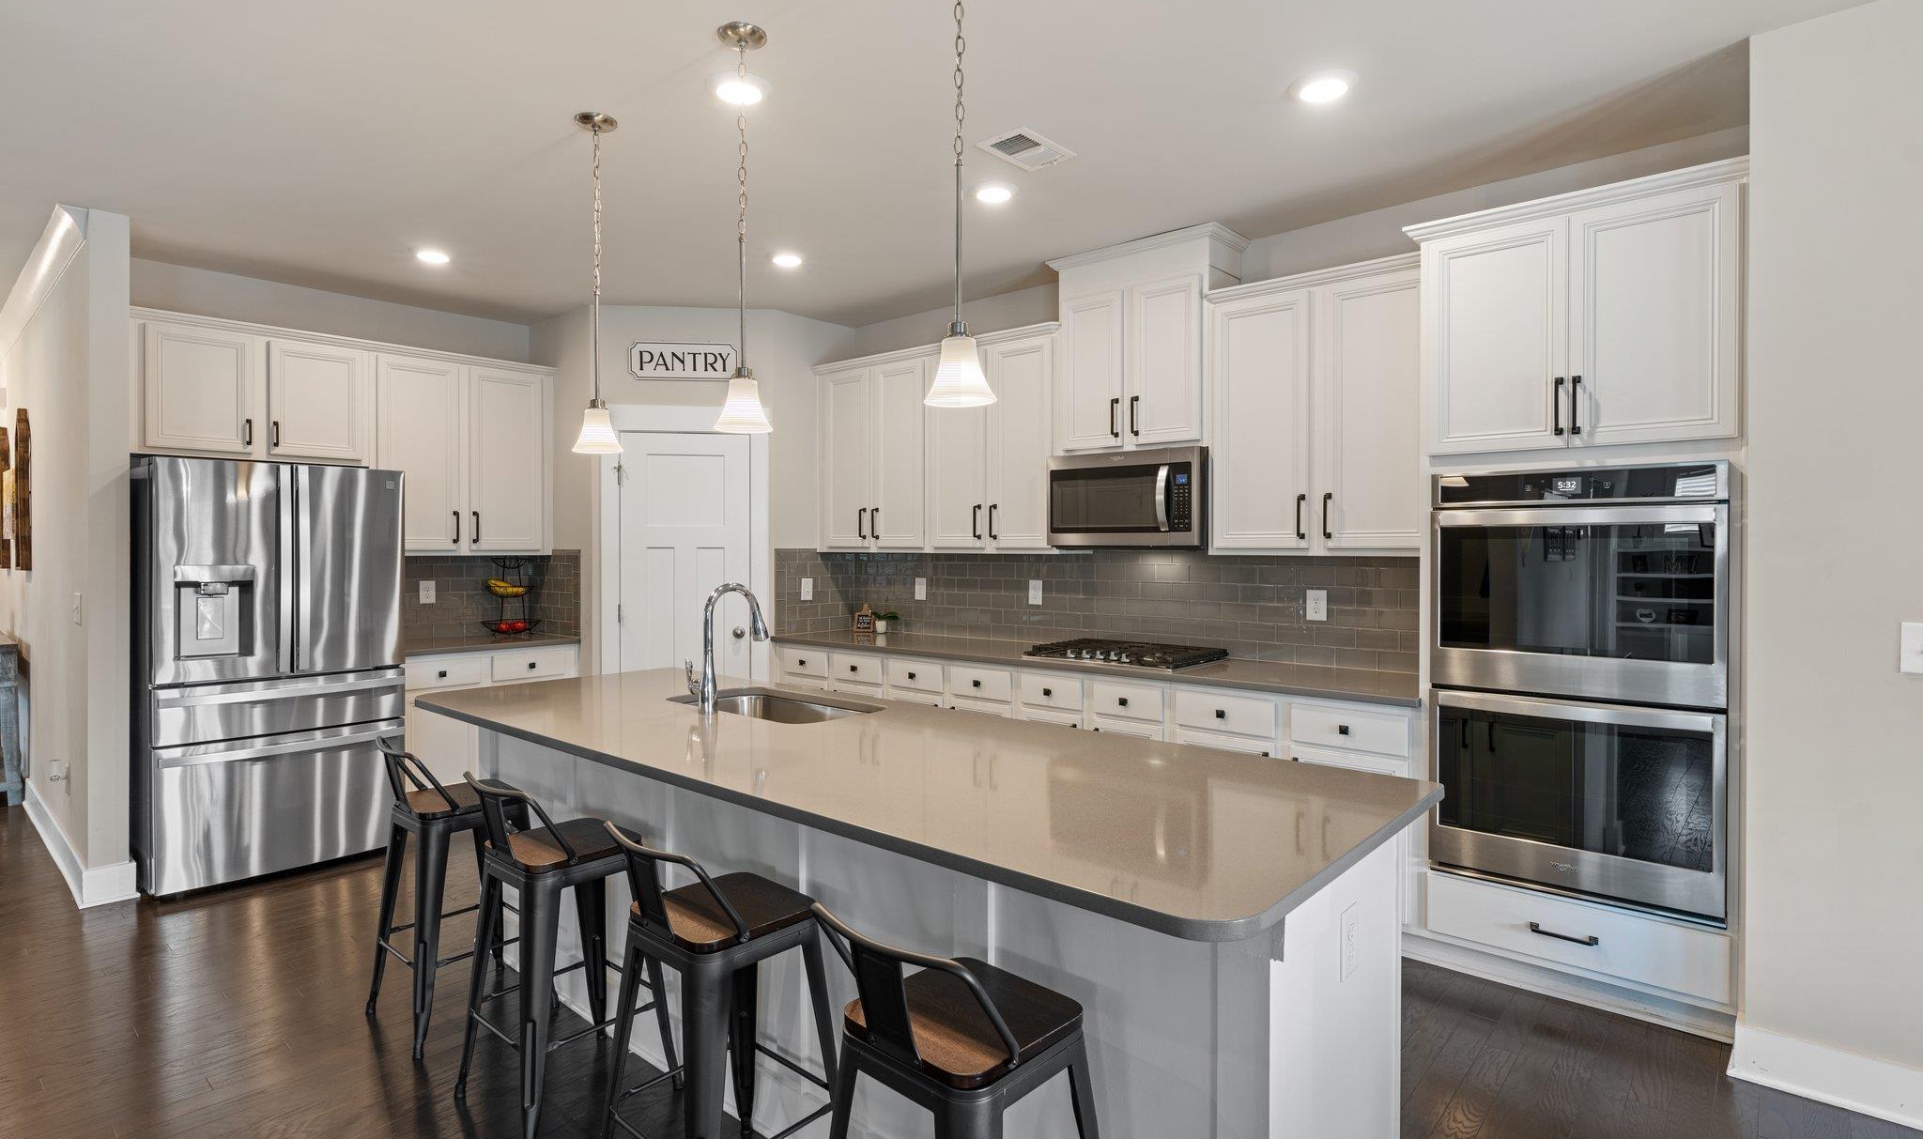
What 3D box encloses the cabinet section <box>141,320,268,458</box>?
[{"bbox_3d":[-3.486,-0.795,4.379,0.330,0.570,0.435,1,1,41],"label":"cabinet section"}]

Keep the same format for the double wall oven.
[{"bbox_3d":[1.993,0.339,3.092,0.760,1.299,0.580,1,2,41],"label":"double wall oven"}]

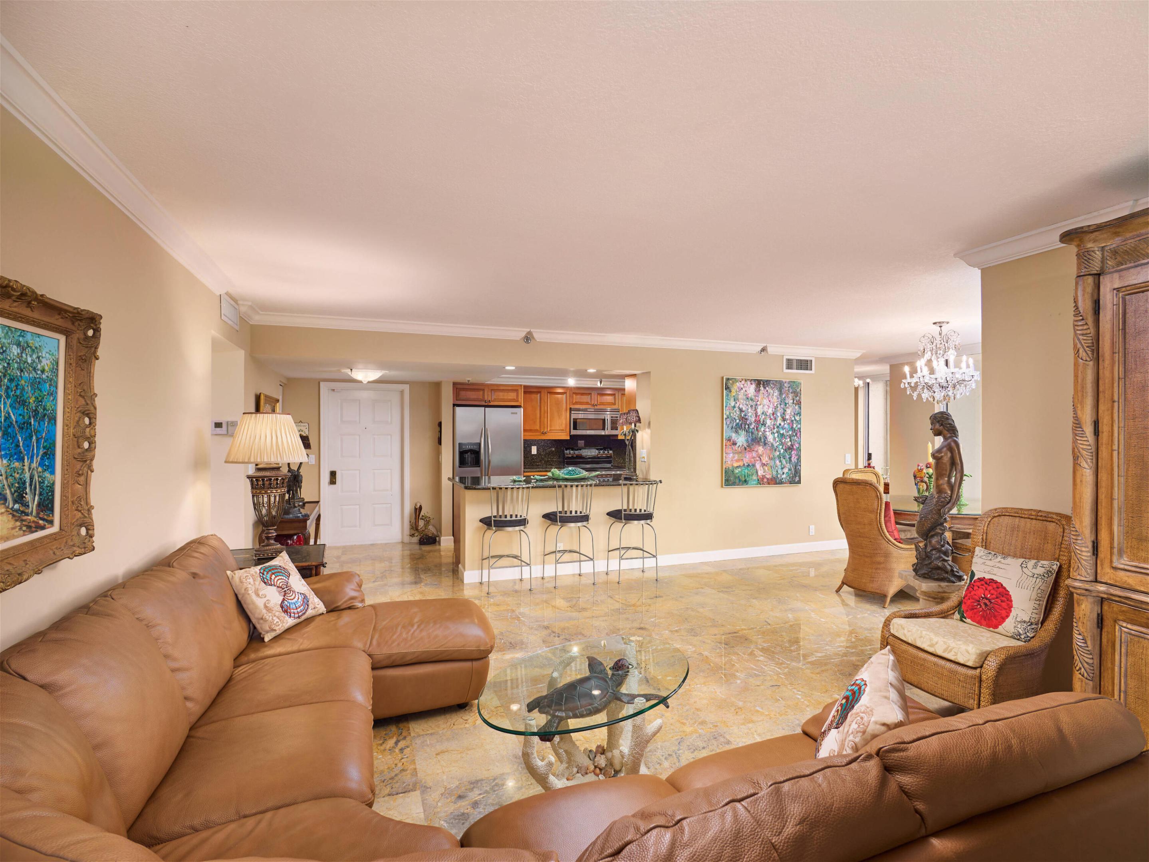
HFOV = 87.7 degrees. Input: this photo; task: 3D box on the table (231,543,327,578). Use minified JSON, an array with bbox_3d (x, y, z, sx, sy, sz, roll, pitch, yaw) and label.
[{"bbox_3d":[-2.086,1.170,4.077,0.730,0.620,0.700,0,0,-20],"label":"table"}]

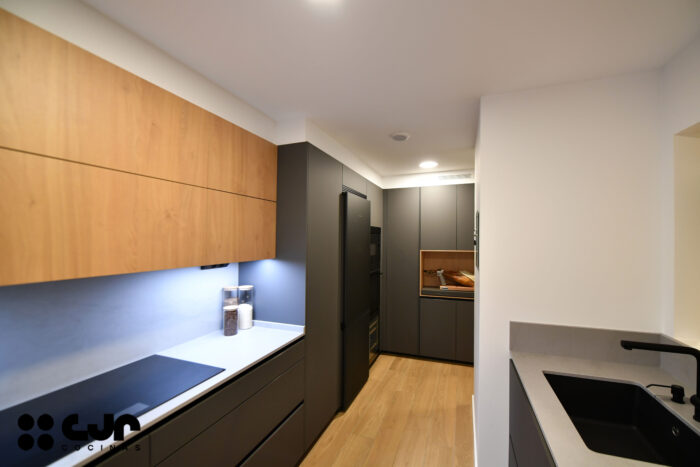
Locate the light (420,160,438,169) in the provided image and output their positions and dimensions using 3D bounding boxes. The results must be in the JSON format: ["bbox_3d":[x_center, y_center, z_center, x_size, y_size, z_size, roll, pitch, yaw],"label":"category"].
[{"bbox_3d":[0.876,-0.763,3.028,0.209,0.030,0.209,1,-1,23],"label":"light"}]

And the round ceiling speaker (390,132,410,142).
[{"bbox_3d":[0.425,-0.812,2.306,0.164,0.030,0.164,0,-2,0],"label":"round ceiling speaker"}]

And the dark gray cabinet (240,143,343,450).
[{"bbox_3d":[-0.480,0.468,2.290,0.612,2.198,0.602,1,-1,23],"label":"dark gray cabinet"}]

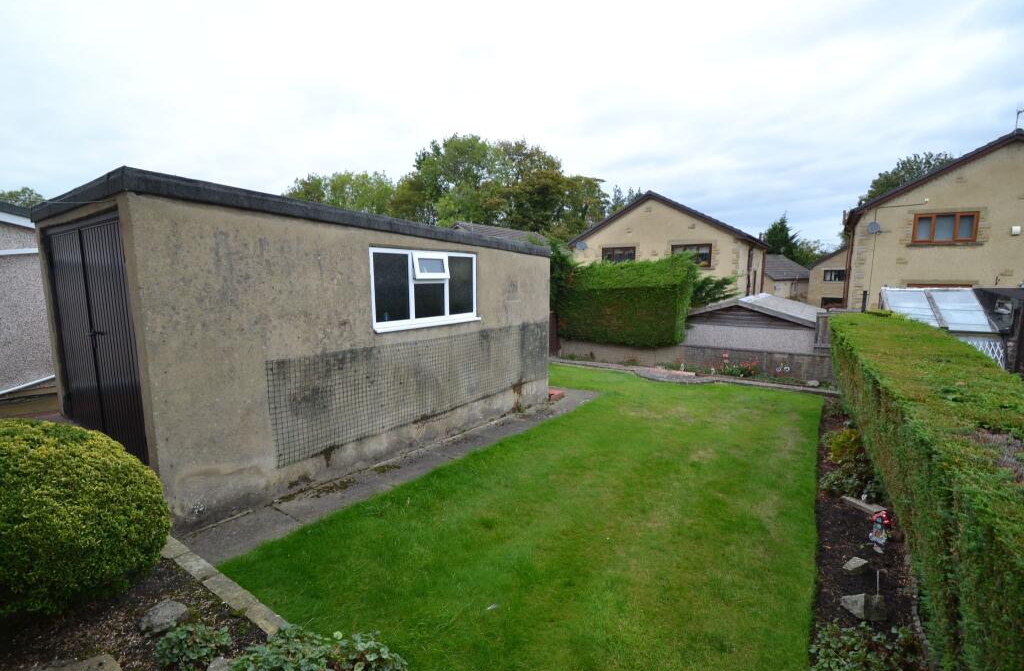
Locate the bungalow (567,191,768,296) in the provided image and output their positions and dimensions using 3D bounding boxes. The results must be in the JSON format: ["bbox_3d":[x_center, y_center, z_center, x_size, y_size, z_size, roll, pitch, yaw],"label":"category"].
[{"bbox_3d":[9.045,-4.061,24.041,9.050,6.500,8.500,4,8,30],"label":"bungalow"}]

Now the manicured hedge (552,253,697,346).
[{"bbox_3d":[3.526,-1.046,13.407,3.770,2.700,1.600,4,8,33],"label":"manicured hedge"}]

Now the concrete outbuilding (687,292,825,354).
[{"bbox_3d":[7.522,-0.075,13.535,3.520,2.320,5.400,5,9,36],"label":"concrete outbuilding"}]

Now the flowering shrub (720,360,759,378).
[{"bbox_3d":[5.750,0.859,10.785,0.820,0.420,0.550,4,8,33],"label":"flowering shrub"}]

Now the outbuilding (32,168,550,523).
[{"bbox_3d":[-2.098,-0.148,6.270,2.840,2.760,6.070,4,8,33],"label":"outbuilding"}]

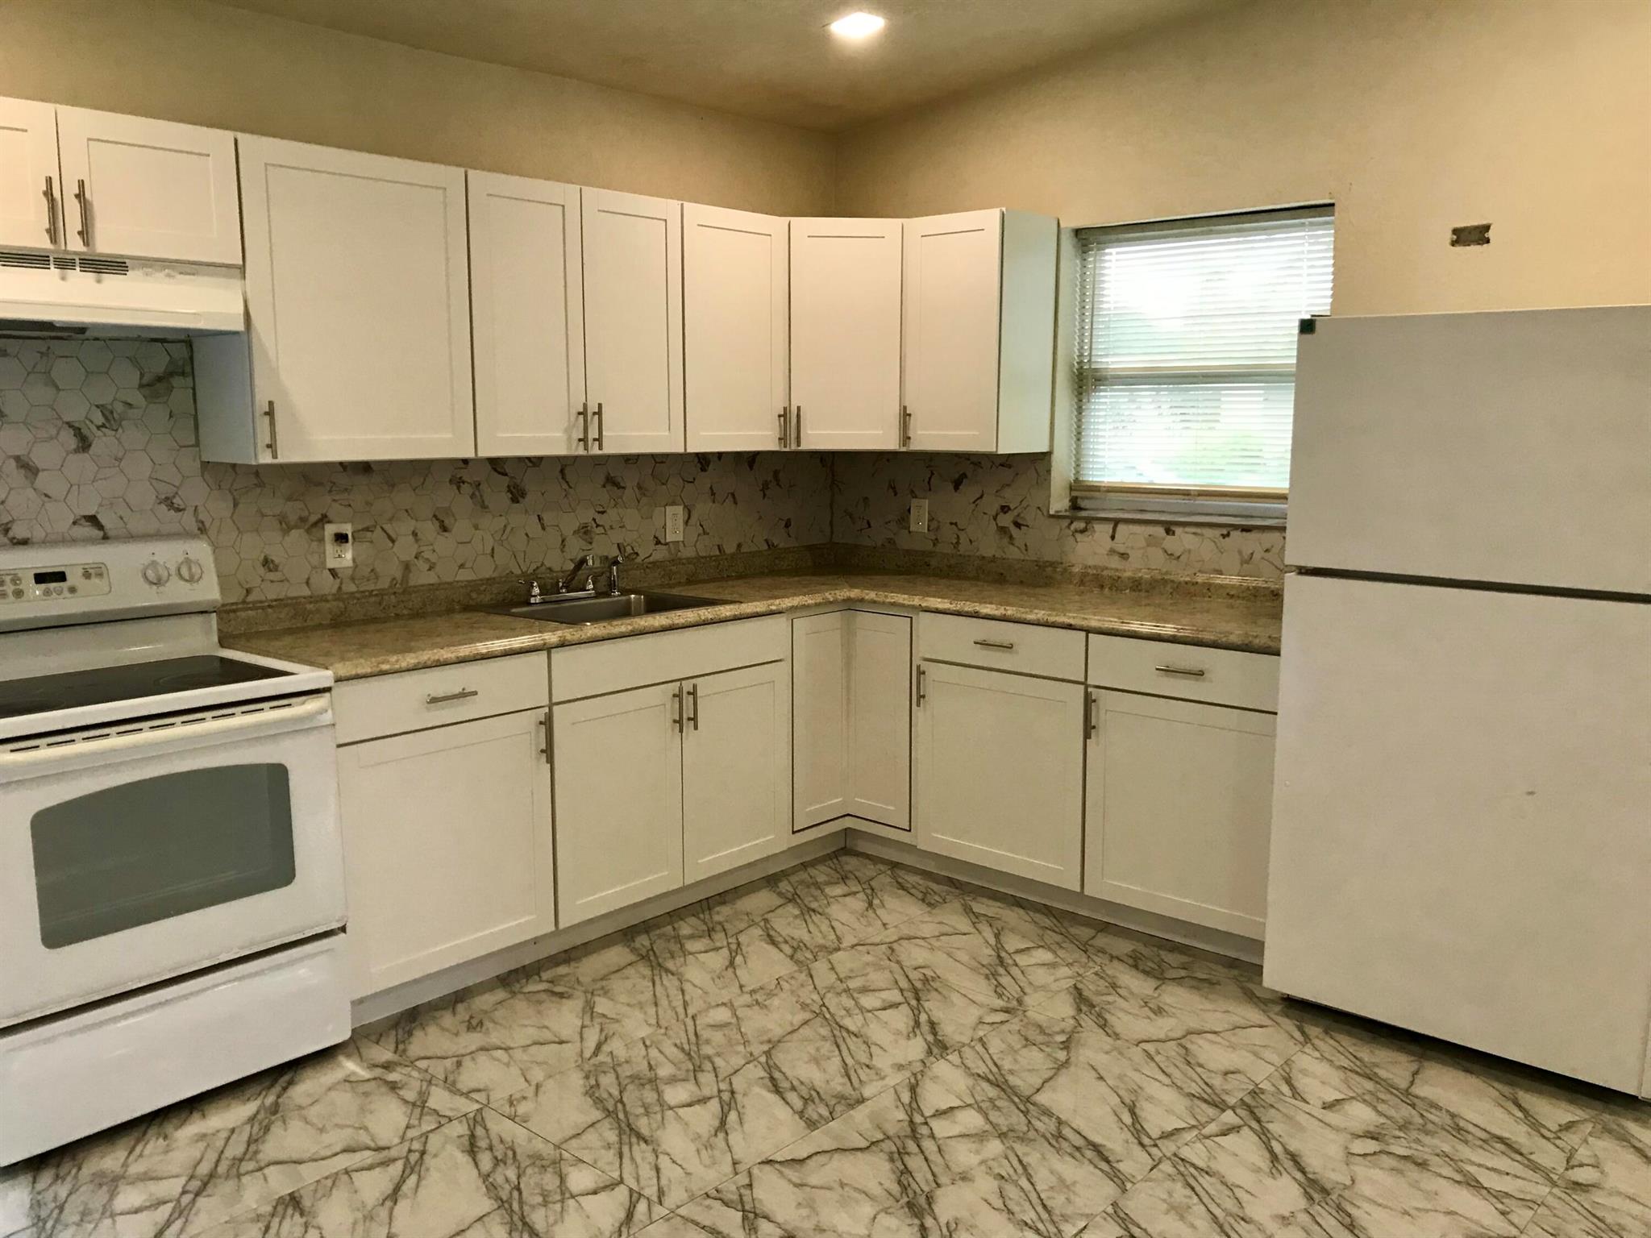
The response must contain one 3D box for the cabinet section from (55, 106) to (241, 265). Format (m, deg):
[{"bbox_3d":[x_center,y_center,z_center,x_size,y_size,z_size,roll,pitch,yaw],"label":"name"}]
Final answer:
[{"bbox_3d":[-1.606,-0.973,3.068,0.310,0.295,0.381,8,12,41],"label":"cabinet section"}]

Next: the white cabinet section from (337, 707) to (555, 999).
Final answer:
[{"bbox_3d":[-1.145,0.545,3.554,0.570,0.623,0.608,8,12,41],"label":"white cabinet section"}]

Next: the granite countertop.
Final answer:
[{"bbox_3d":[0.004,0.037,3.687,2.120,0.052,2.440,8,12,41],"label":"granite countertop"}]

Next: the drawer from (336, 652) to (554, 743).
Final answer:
[{"bbox_3d":[-1.098,0.166,3.465,0.450,0.151,0.603,8,12,41],"label":"drawer"}]

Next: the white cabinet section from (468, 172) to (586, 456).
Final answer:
[{"bbox_3d":[-0.940,-0.854,3.837,0.310,0.762,0.380,8,12,41],"label":"white cabinet section"}]

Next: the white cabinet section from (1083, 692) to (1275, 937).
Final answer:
[{"bbox_3d":[1.166,0.495,3.889,0.605,0.623,0.570,8,12,41],"label":"white cabinet section"}]

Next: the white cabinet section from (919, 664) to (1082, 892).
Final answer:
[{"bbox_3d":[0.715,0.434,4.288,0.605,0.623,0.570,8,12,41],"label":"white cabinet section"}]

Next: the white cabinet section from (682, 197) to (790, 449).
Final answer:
[{"bbox_3d":[-0.407,-0.943,4.426,0.310,0.762,0.444,8,12,41],"label":"white cabinet section"}]

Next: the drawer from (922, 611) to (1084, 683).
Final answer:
[{"bbox_3d":[0.676,0.057,4.192,0.605,0.151,0.450,8,12,41],"label":"drawer"}]

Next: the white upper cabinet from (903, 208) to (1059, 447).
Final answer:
[{"bbox_3d":[0.515,-0.955,4.513,0.401,0.762,0.320,8,12,41],"label":"white upper cabinet"}]

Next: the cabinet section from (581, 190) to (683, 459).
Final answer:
[{"bbox_3d":[-0.684,-0.896,4.120,0.310,0.762,0.387,8,12,41],"label":"cabinet section"}]

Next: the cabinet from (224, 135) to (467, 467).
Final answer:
[{"bbox_3d":[-1.276,-0.798,3.481,0.320,0.762,0.613,8,12,41],"label":"cabinet"}]

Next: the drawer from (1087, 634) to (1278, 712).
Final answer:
[{"bbox_3d":[1.126,0.111,3.761,0.600,0.151,0.500,8,12,41],"label":"drawer"}]

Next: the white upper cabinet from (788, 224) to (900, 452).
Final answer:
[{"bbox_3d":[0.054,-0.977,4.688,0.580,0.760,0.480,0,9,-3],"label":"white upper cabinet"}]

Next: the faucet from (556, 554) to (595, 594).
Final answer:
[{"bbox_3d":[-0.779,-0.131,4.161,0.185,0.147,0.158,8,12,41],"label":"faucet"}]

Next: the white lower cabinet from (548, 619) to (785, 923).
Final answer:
[{"bbox_3d":[-0.643,0.414,4.074,0.620,0.830,0.900,8,12,41],"label":"white lower cabinet"}]

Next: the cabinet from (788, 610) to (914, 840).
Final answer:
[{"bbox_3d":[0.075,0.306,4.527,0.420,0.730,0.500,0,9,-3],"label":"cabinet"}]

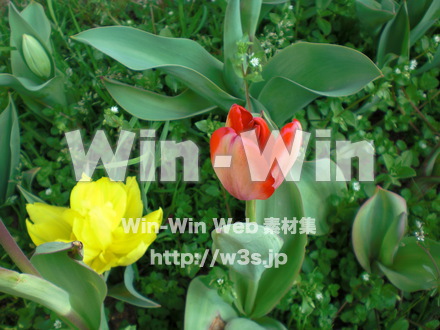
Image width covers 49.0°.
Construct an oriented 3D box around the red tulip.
[{"bbox_3d":[0.030,-0.009,0.400,0.074,0.073,0.066,0,47,0],"label":"red tulip"}]

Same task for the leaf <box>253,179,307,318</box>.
[{"bbox_3d":[0.056,0.078,0.455,0.052,0.140,0.038,13,17,15],"label":"leaf"}]

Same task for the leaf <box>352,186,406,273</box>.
[{"bbox_3d":[0.140,0.057,0.430,0.042,0.092,0.036,-3,32,-8],"label":"leaf"}]

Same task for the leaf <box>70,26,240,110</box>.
[{"bbox_3d":[-0.068,-0.106,0.535,0.190,0.032,0.050,22,46,-7],"label":"leaf"}]

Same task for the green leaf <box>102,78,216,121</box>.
[{"bbox_3d":[-0.063,-0.074,0.540,0.142,0.026,0.038,11,45,-8],"label":"green leaf"}]

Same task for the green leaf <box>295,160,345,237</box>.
[{"bbox_3d":[0.099,0.033,0.480,0.052,0.076,0.040,-3,26,-18],"label":"green leaf"}]

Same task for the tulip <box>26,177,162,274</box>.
[{"bbox_3d":[-0.105,0.054,0.400,0.110,0.068,0.092,0,47,0],"label":"tulip"}]

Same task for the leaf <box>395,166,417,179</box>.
[{"bbox_3d":[0.188,0.008,0.490,0.022,0.005,0.013,0,45,-6],"label":"leaf"}]

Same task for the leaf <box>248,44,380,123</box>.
[{"bbox_3d":[0.107,-0.090,0.535,0.142,0.042,0.060,-19,45,10],"label":"leaf"}]

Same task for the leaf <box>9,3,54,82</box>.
[{"bbox_3d":[-0.238,-0.153,0.610,0.056,0.115,0.045,-6,31,-10],"label":"leaf"}]

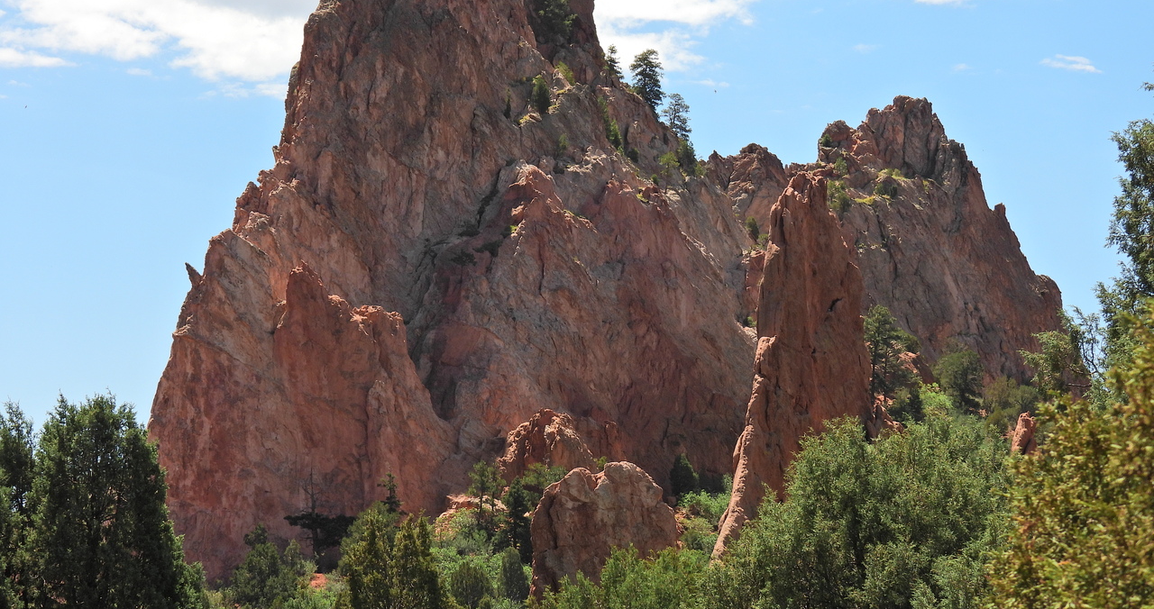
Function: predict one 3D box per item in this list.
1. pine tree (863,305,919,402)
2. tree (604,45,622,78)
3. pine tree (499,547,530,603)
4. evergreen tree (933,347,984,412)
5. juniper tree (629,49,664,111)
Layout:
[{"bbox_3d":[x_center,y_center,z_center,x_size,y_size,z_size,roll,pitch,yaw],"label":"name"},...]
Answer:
[{"bbox_3d":[31.510,5.000,350.000,5.590,9.920,5.310,0,-5,0],"label":"pine tree"},{"bbox_3d":[4.200,-26.780,388.000,2.100,4.100,1.990,0,-5,0],"label":"tree"},{"bbox_3d":[-5.260,23.570,305.000,2.440,4.950,2.310,0,-5,0],"label":"pine tree"},{"bbox_3d":[38.680,7.770,355.000,5.030,6.490,4.780,0,-5,0],"label":"evergreen tree"},{"bbox_3d":[7.780,-24.640,385.000,3.970,6.940,3.770,0,-5,0],"label":"juniper tree"}]

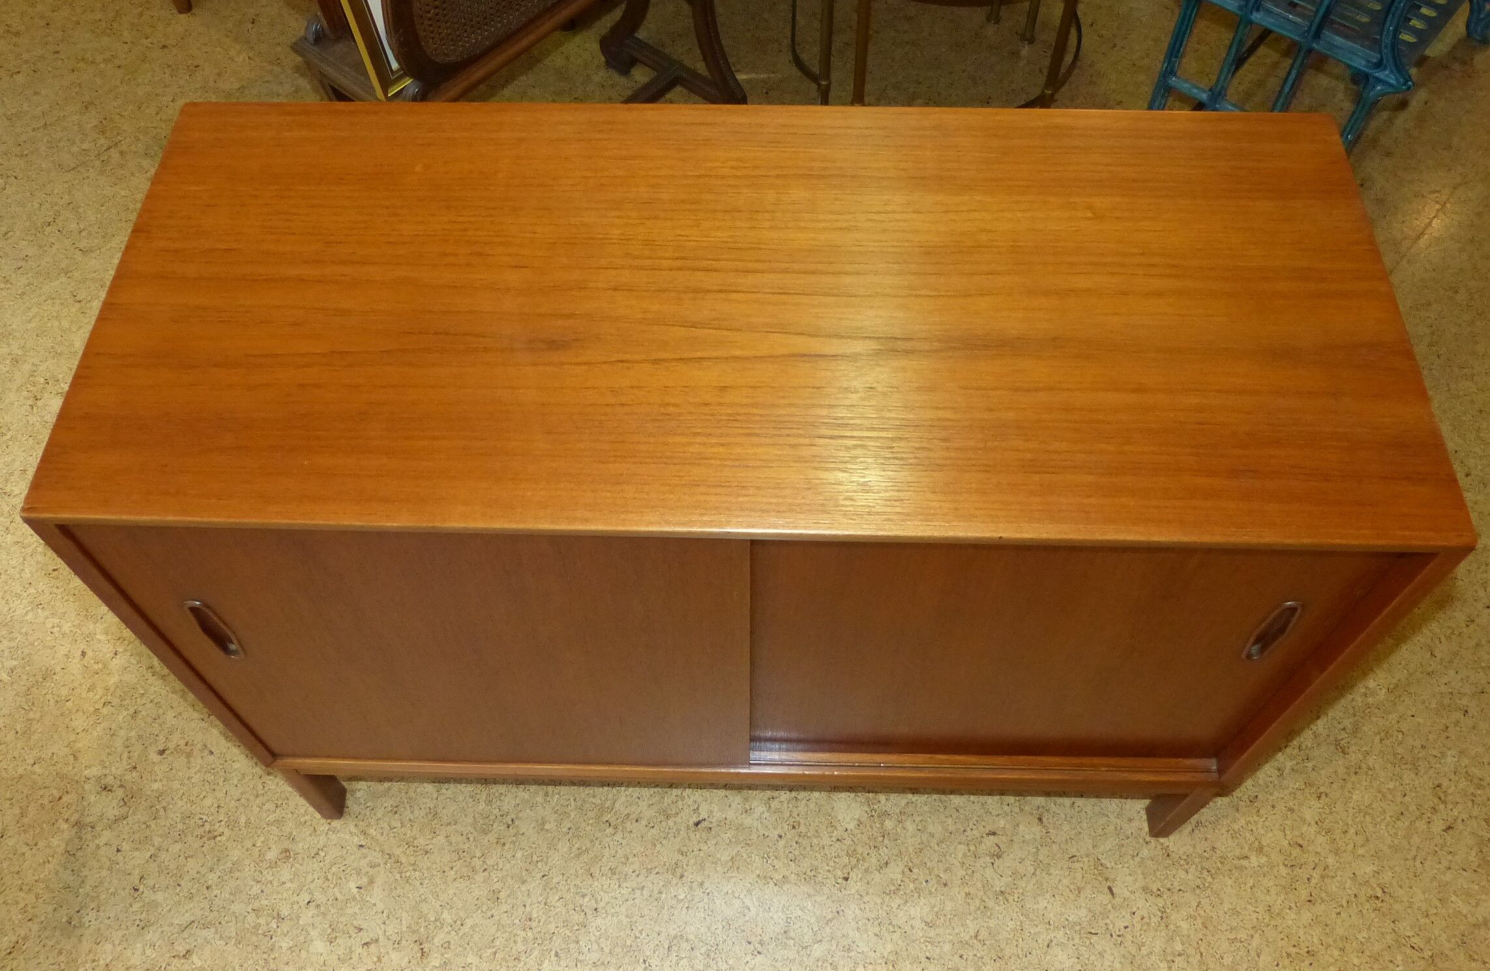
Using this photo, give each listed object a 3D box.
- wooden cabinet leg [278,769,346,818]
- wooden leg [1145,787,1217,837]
[{"bbox_3d":[-0.556,0.385,1.394,0.023,0.175,0.039,1,55,1],"label":"wooden cabinet leg"},{"bbox_3d":[0.554,0.405,1.377,0.023,0.175,0.039,1,55,1],"label":"wooden leg"}]

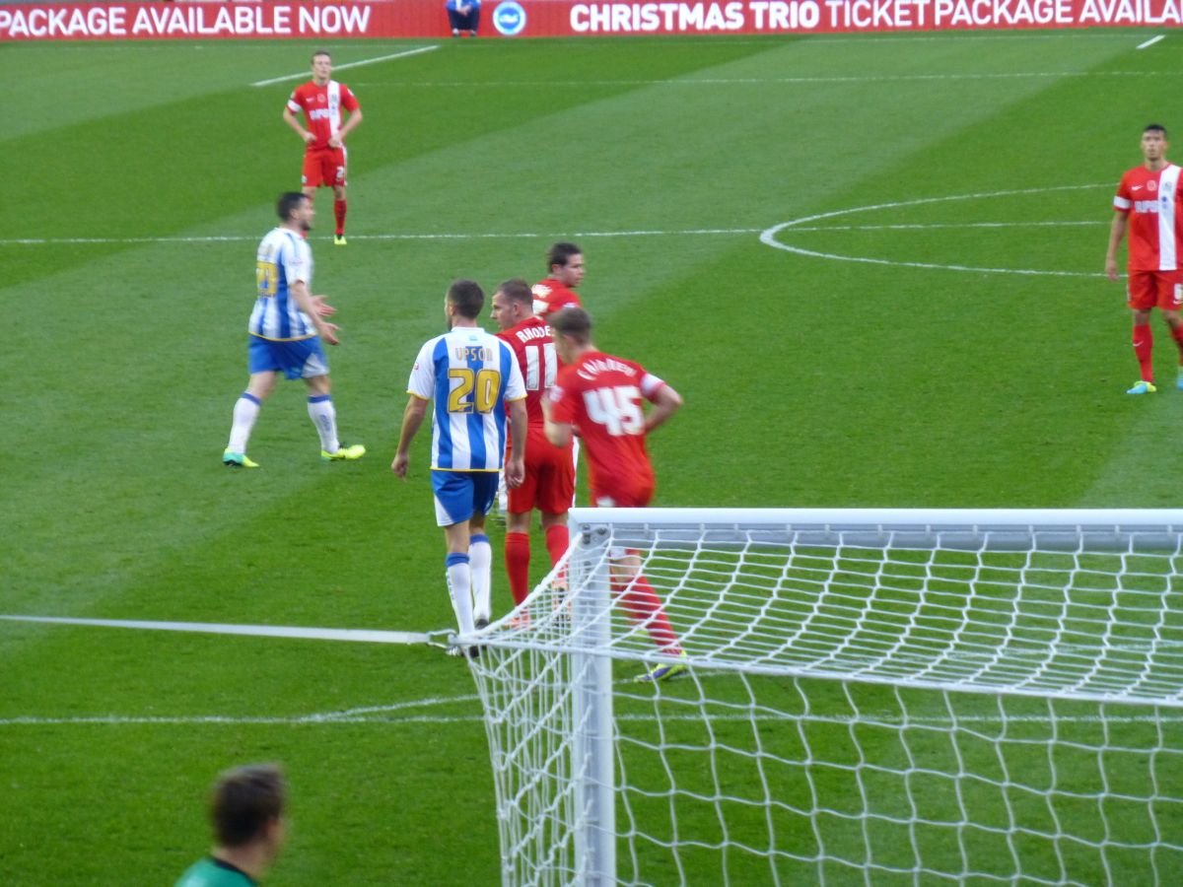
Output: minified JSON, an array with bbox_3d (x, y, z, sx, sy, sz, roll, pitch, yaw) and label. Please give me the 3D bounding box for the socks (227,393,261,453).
[{"bbox_3d":[-2.179,-0.120,53.350,0.170,0.380,0.140,11,2,-31],"label":"socks"}]

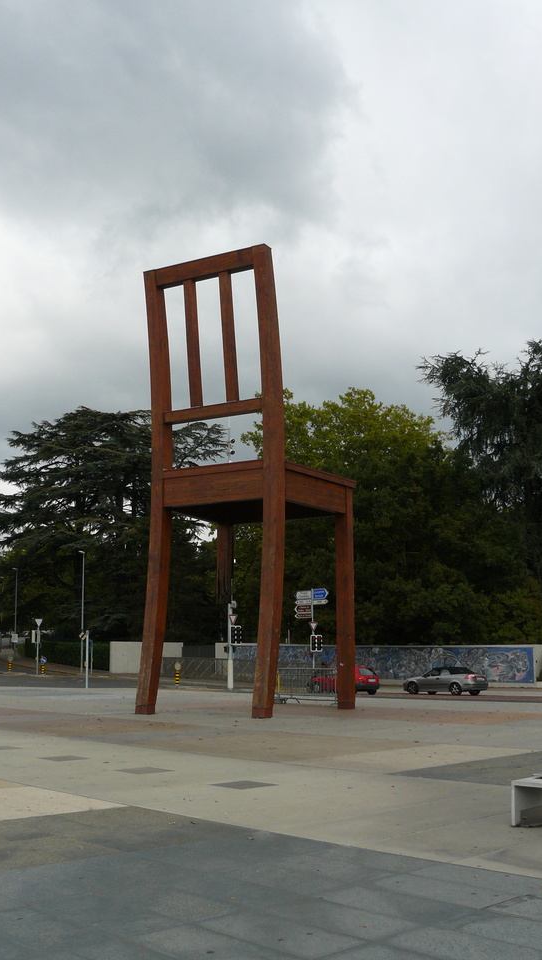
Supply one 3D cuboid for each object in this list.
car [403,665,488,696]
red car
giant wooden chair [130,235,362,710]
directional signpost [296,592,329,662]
[{"bbox_3d":[9.276,10.707,53.300,1.770,1.430,4.620,8,-12,-43],"label":"car"},{"bbox_3d":[3.902,10.827,54.000,1.680,1.420,3.800,8,-12,-43],"label":"red car"},{"bbox_3d":[-0.598,0.268,28.013,3.990,12.000,5.100,-6,-10,30],"label":"giant wooden chair"},{"bbox_3d":[2.278,8.848,56.000,1.800,5.500,0.300,1,-9,-8],"label":"directional signpost"}]

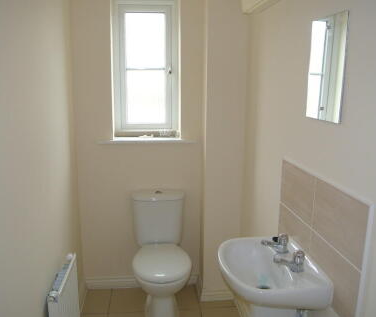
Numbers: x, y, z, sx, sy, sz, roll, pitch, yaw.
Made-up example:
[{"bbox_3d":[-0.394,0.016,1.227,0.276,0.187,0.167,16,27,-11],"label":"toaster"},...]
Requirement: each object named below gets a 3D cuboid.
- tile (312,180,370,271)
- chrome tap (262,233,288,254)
[{"bbox_3d":[0.543,0.222,1.295,0.010,0.221,0.349,-1,12,-7],"label":"tile"},{"bbox_3d":[0.392,0.377,1.583,0.125,0.085,0.050,-1,12,-7],"label":"chrome tap"}]

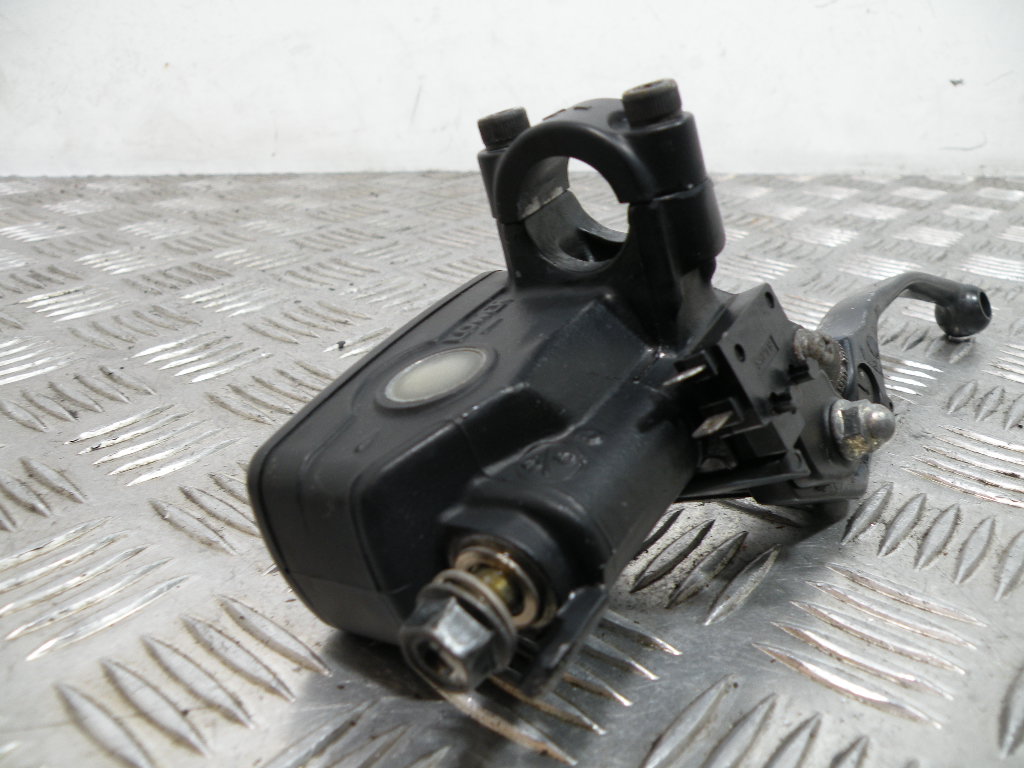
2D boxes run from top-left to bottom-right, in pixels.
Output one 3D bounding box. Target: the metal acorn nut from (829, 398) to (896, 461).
[{"bbox_3d":[0.078,0.009,0.175,0.012,0.013,0.013,-14,8,42],"label":"metal acorn nut"}]

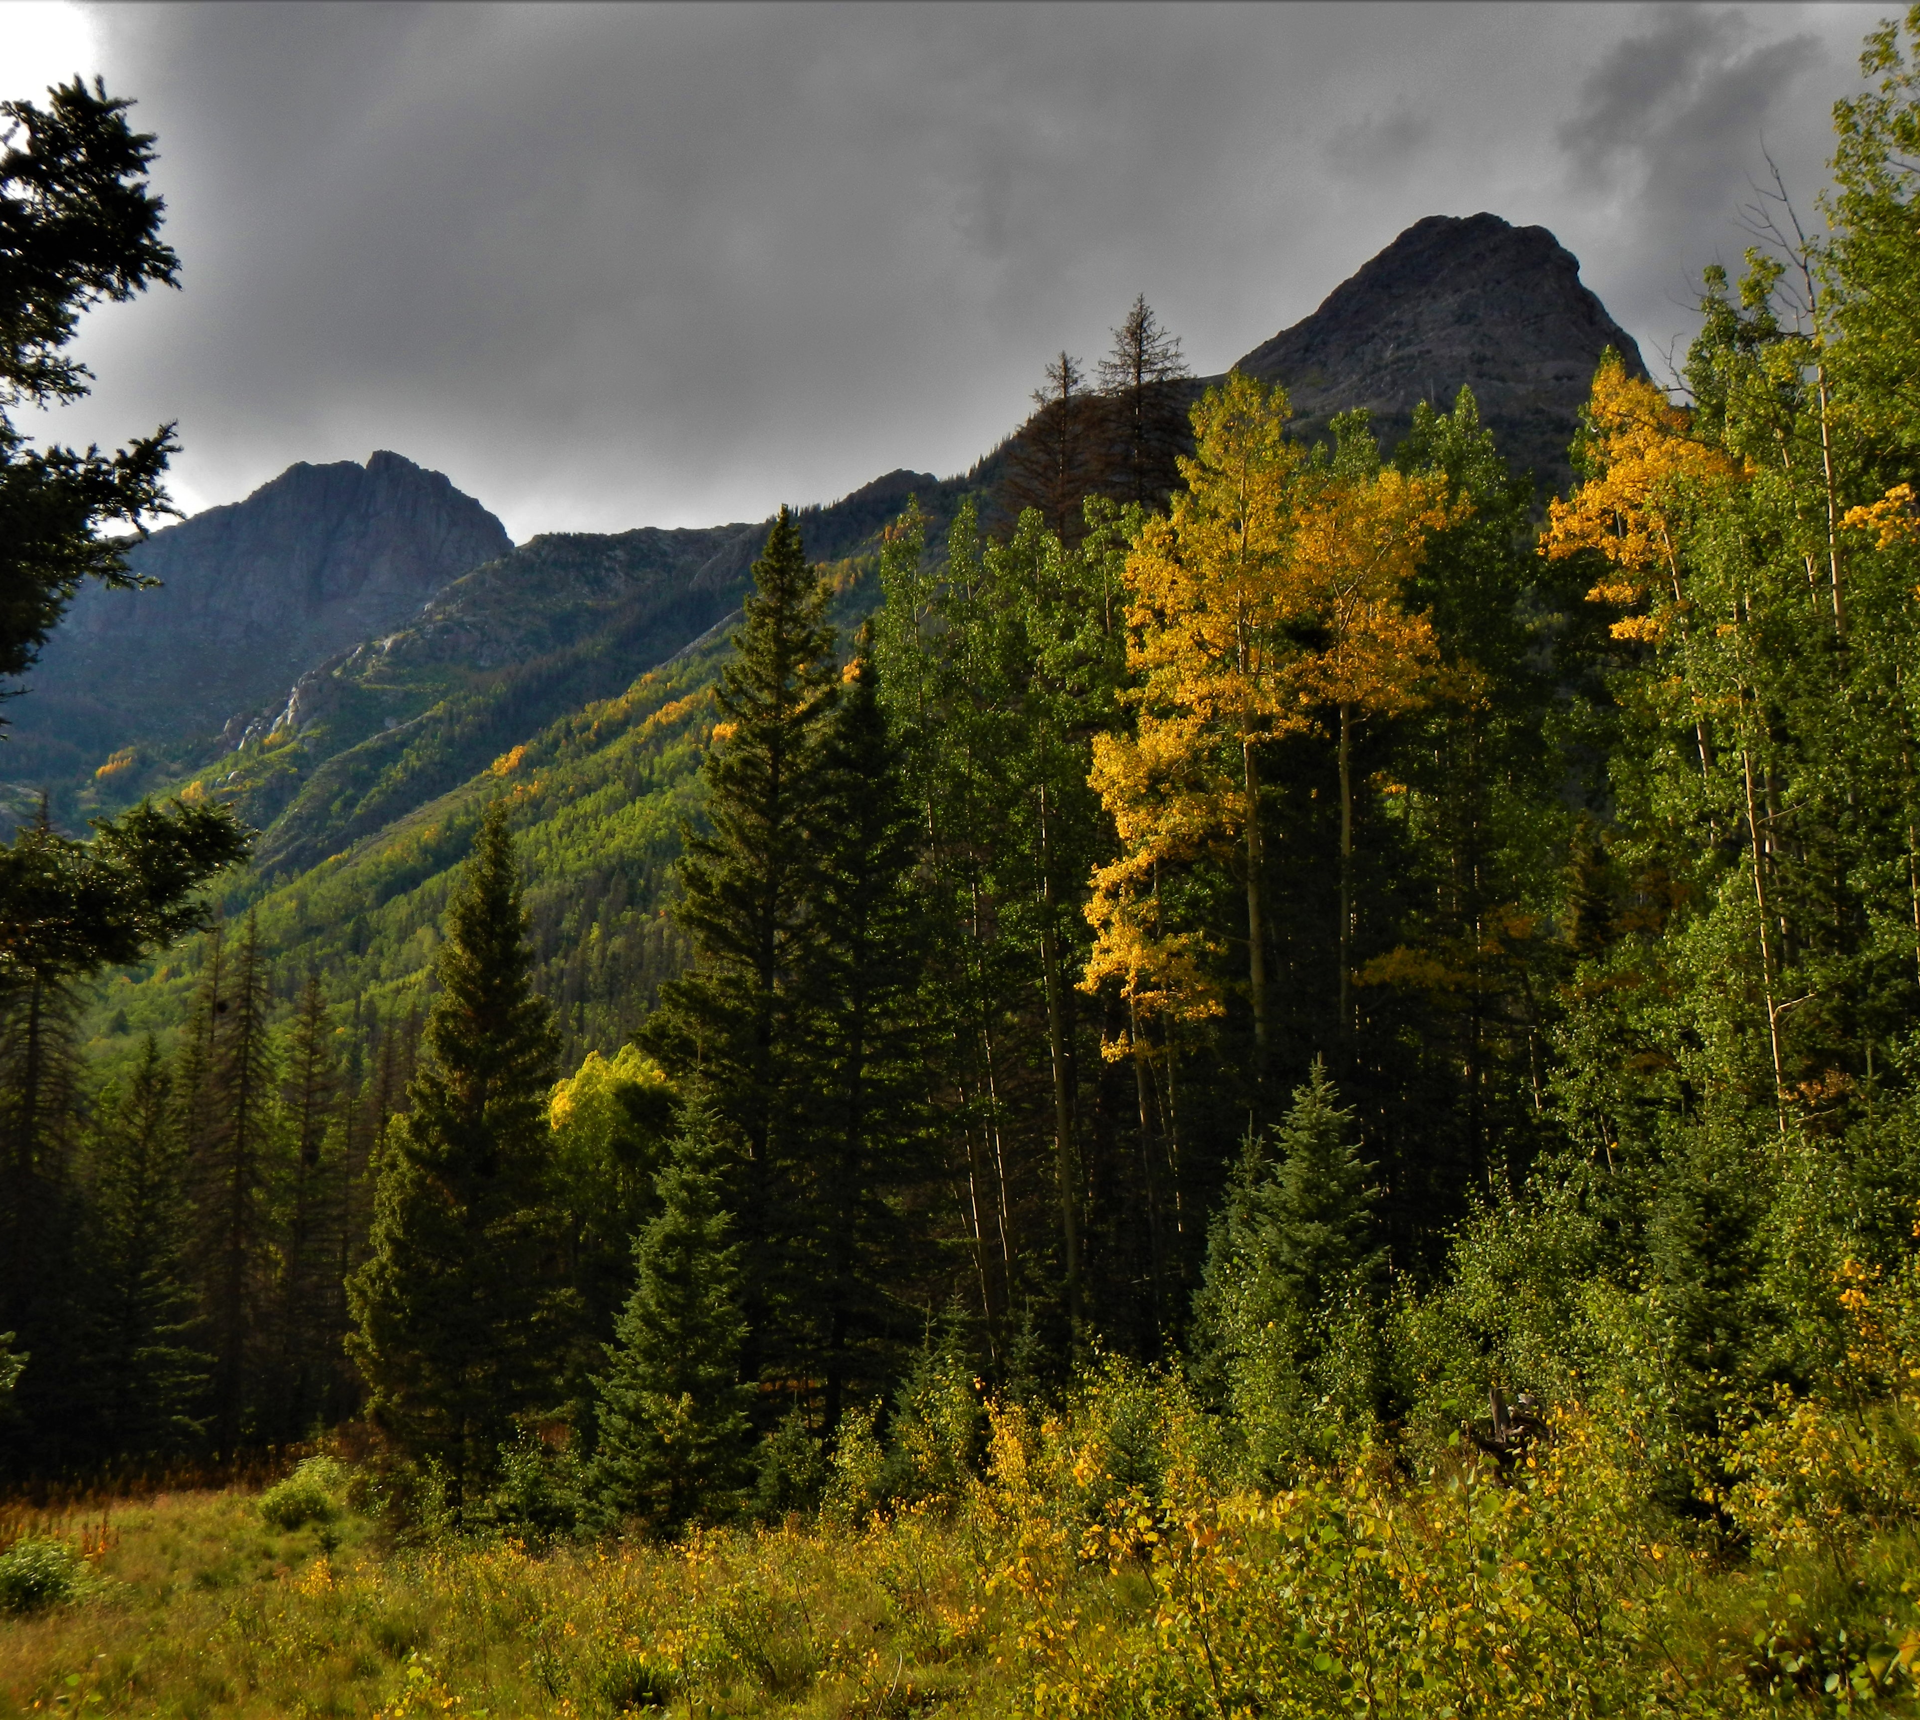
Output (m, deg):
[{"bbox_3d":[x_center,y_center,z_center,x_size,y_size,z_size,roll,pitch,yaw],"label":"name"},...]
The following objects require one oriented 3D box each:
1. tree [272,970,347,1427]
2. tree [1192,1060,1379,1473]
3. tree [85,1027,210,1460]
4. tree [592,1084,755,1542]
[{"bbox_3d":[-12.713,6.646,42.695,1.900,9.120,1.900,4,-12,-16],"label":"tree"},{"bbox_3d":[2.749,3.436,18.486,1.650,3.500,1.650,-1,-12,8],"label":"tree"},{"bbox_3d":[-13.047,6.209,35.156,2.300,6.740,2.300,5,-12,-20],"label":"tree"},{"bbox_3d":[-2.562,4.006,19.427,1.500,3.850,1.500,2,-12,-7],"label":"tree"}]

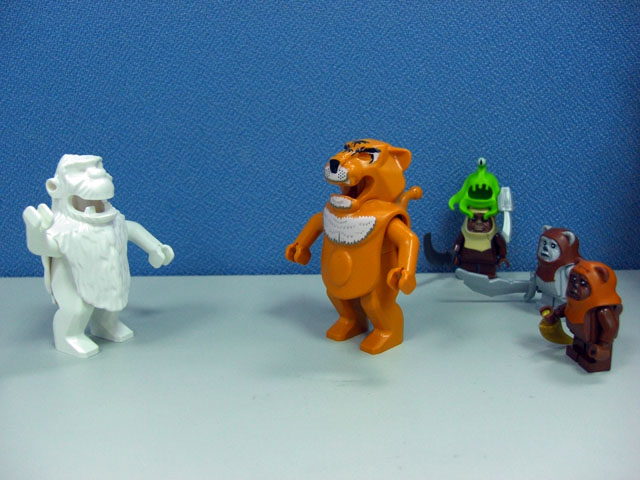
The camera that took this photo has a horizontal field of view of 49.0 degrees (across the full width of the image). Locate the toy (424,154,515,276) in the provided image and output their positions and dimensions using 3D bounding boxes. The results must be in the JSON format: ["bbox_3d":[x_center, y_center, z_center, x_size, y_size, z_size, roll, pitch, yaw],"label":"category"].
[{"bbox_3d":[0.070,-0.009,0.327,0.042,0.057,0.019,0,14,1],"label":"toy"}]

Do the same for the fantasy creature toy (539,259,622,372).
[{"bbox_3d":[0.090,0.025,0.237,0.021,0.036,0.026,-3,15,-12],"label":"fantasy creature toy"}]

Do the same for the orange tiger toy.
[{"bbox_3d":[0.019,0.001,0.254,0.058,0.074,0.046,13,20,42],"label":"orange tiger toy"}]

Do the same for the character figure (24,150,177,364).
[{"bbox_3d":[-0.080,0.004,0.251,0.033,0.070,0.059,8,17,30],"label":"character figure"}]

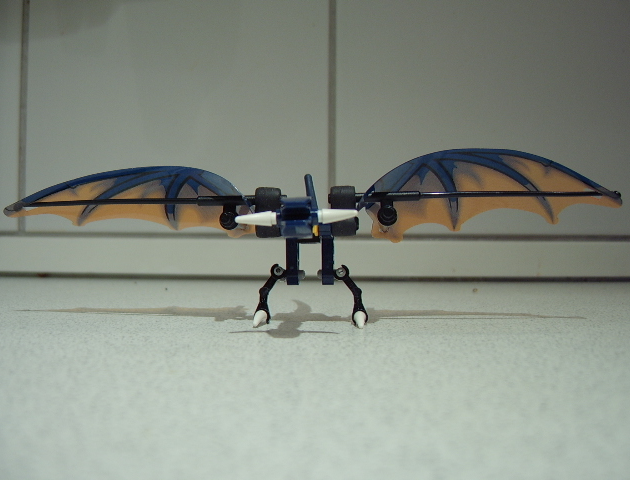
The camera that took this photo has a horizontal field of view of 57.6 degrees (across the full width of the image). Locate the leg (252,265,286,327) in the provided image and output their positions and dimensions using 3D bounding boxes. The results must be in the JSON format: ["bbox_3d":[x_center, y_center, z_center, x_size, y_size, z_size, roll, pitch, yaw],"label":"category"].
[{"bbox_3d":[-0.015,0.019,0.192,0.011,0.021,0.009,0,0,0],"label":"leg"}]

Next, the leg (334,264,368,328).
[{"bbox_3d":[0.012,0.019,0.192,0.011,0.021,0.009,0,0,0],"label":"leg"}]

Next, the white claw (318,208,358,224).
[{"bbox_3d":[0.007,-0.007,0.171,0.012,0.004,0.004,-6,0,0],"label":"white claw"}]

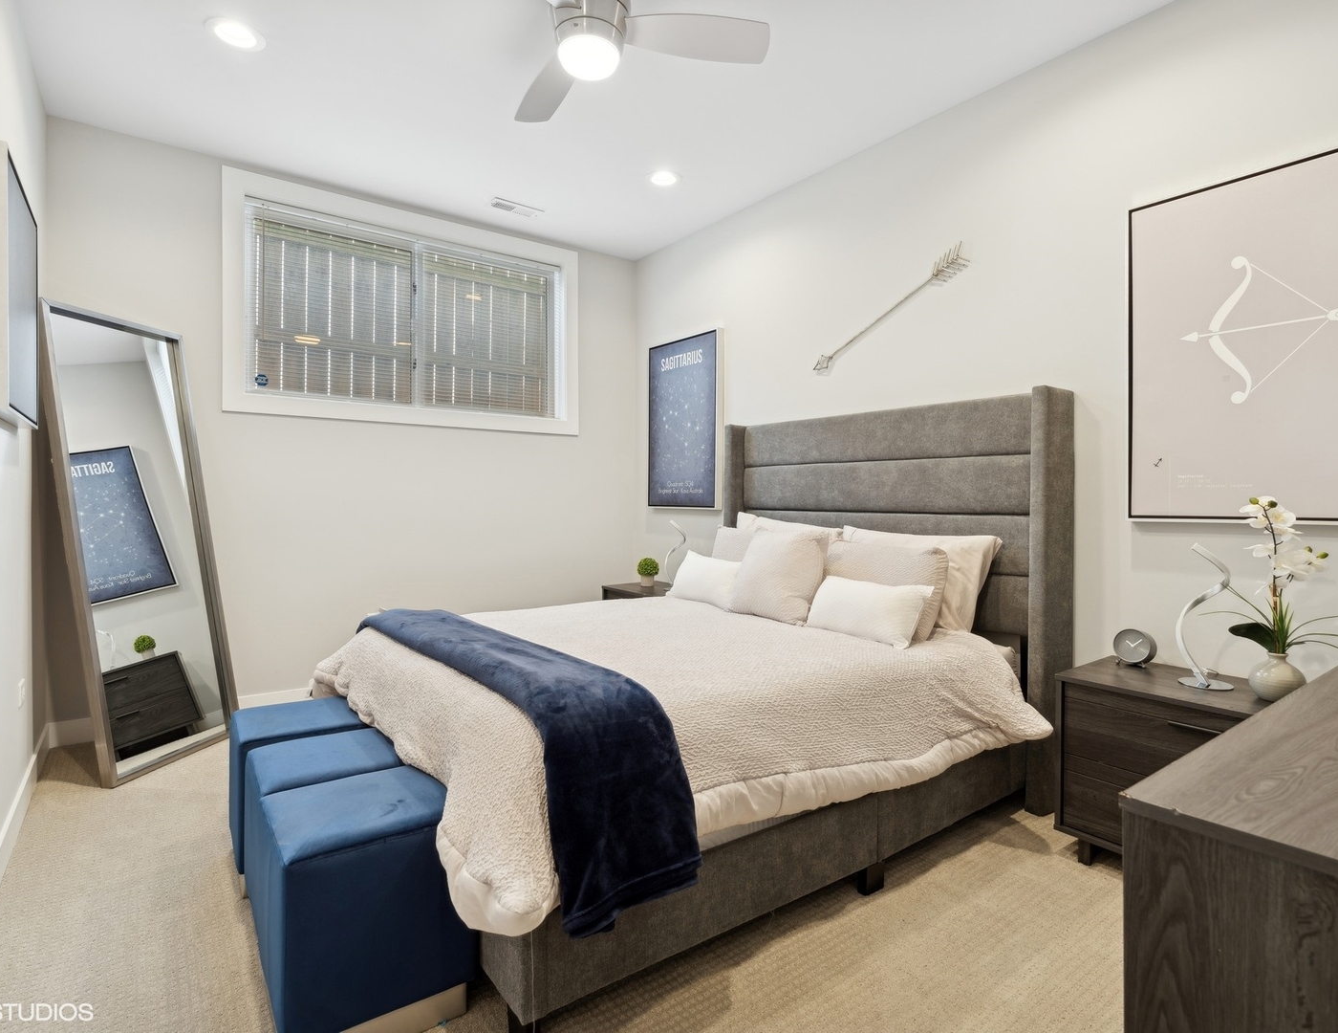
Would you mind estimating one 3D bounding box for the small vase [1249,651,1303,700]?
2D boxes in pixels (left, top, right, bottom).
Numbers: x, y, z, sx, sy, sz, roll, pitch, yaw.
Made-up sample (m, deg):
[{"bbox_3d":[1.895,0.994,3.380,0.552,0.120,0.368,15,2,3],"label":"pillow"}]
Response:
[{"bbox_3d":[1.629,0.421,1.846,0.152,0.136,0.152,0,1,-36],"label":"small vase"}]

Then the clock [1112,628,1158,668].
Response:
[{"bbox_3d":[1.508,0.420,2.234,0.050,0.120,0.113,0,1,-34],"label":"clock"}]

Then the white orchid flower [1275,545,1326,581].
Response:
[{"bbox_3d":[1.699,0.125,1.851,0.100,0.095,0.140,-1,1,-43],"label":"white orchid flower"}]

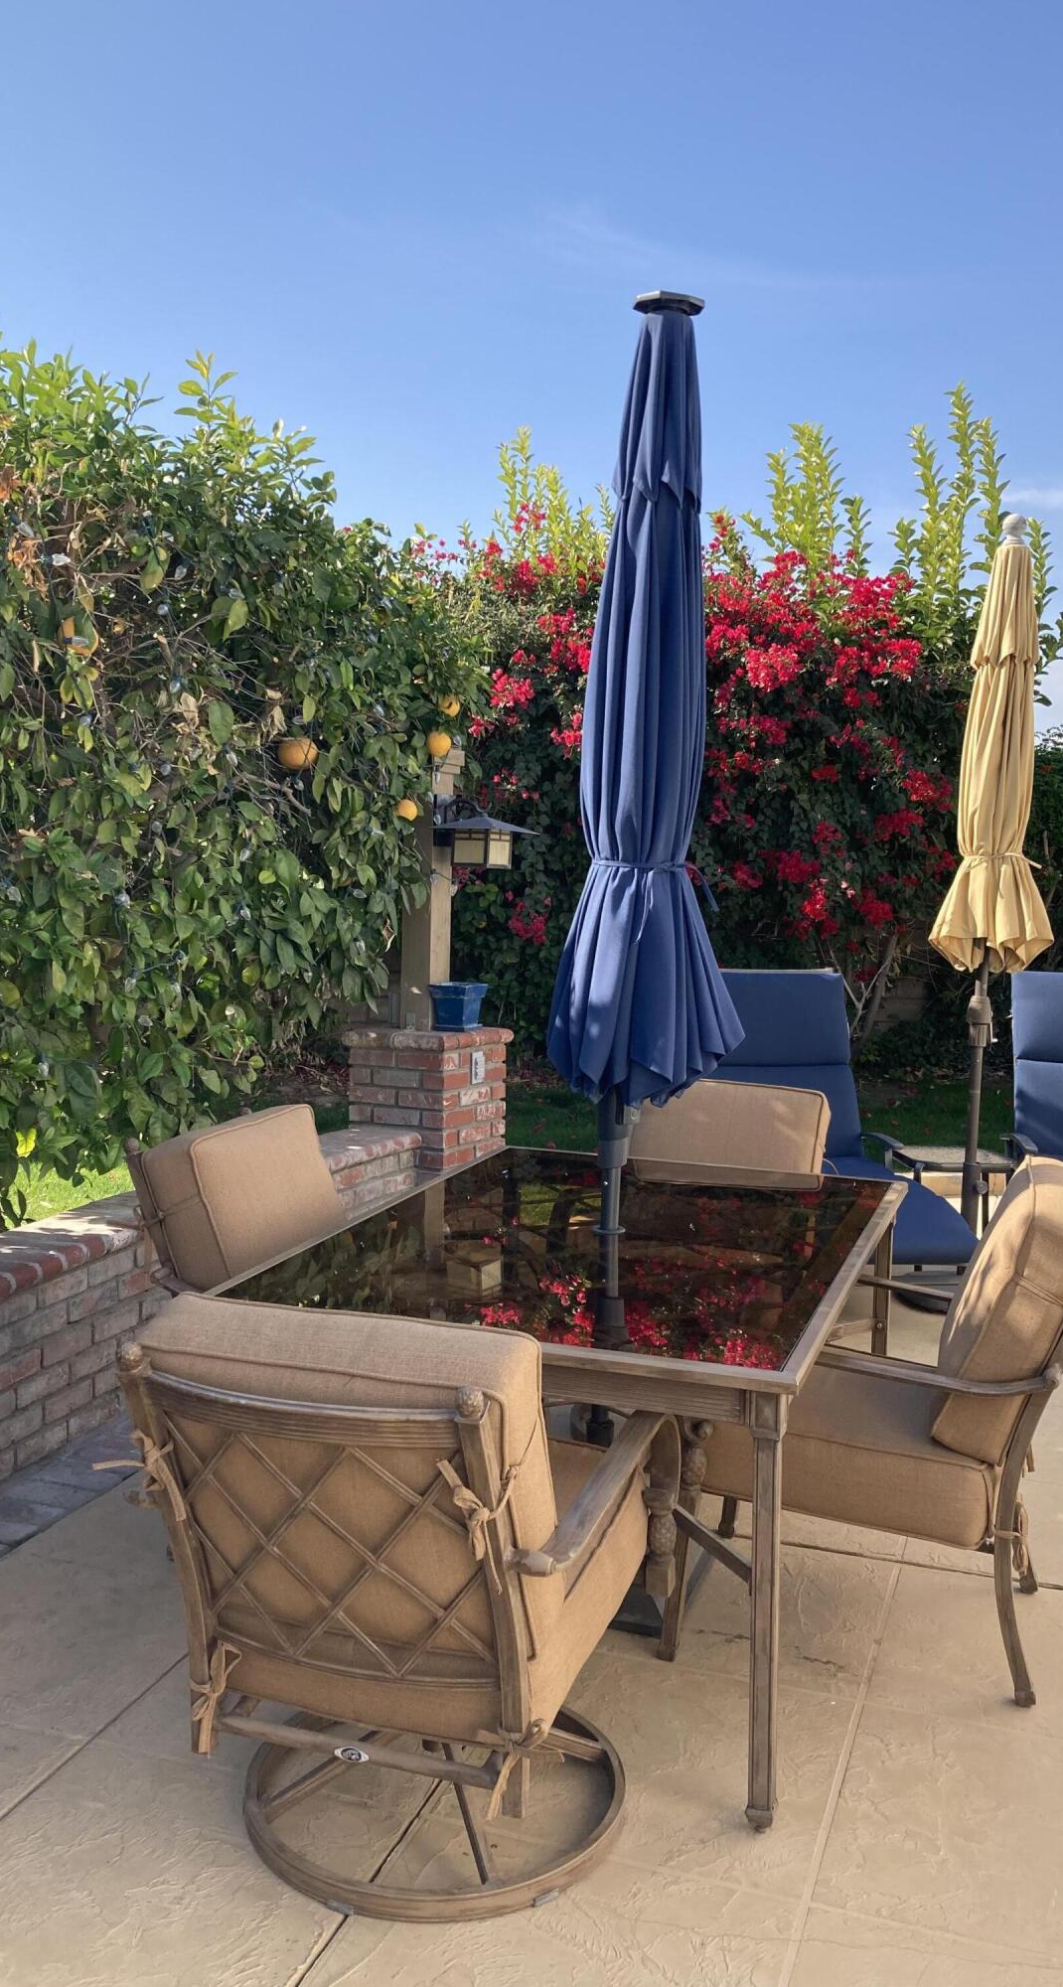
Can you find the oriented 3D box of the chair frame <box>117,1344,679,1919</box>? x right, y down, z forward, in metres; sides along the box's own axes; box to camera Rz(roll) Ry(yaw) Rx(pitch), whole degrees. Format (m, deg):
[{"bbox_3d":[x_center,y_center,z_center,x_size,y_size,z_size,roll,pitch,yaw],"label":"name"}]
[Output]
[{"bbox_3d":[-0.165,0.848,2.356,0.654,0.876,0.876,3,5,19],"label":"chair frame"}]

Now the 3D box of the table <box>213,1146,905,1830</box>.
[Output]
[{"bbox_3d":[0.157,0.849,3.311,1.032,0.725,1.596,2,5,19],"label":"table"}]

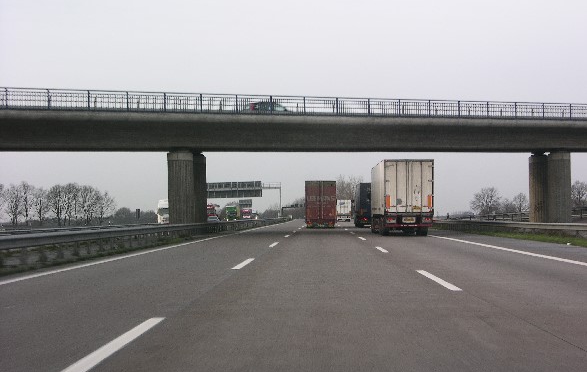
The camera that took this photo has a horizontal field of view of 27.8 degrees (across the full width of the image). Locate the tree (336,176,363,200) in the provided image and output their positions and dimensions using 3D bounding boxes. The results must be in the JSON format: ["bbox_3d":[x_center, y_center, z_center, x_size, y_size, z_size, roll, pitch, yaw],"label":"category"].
[{"bbox_3d":[15.100,2.950,320.000,7.800,12.100,7.800,0,-1,0],"label":"tree"}]

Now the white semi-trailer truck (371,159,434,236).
[{"bbox_3d":[6.130,0.800,68.300,2.580,4.000,13.500,0,-1,1],"label":"white semi-trailer truck"}]

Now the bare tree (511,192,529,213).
[{"bbox_3d":[80.000,7.300,420.000,6.600,9.800,6.600,0,-1,0],"label":"bare tree"}]

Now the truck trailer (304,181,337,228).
[{"bbox_3d":[2.350,1.740,104.900,2.550,3.900,13.200,0,-1,1],"label":"truck trailer"}]

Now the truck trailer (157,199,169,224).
[{"bbox_3d":[-17.200,4.100,169.500,2.550,3.900,13.500,0,-1,1],"label":"truck trailer"}]

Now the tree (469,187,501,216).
[{"bbox_3d":[64.200,6.000,395.000,10.500,11.500,10.000,0,-1,0],"label":"tree"}]

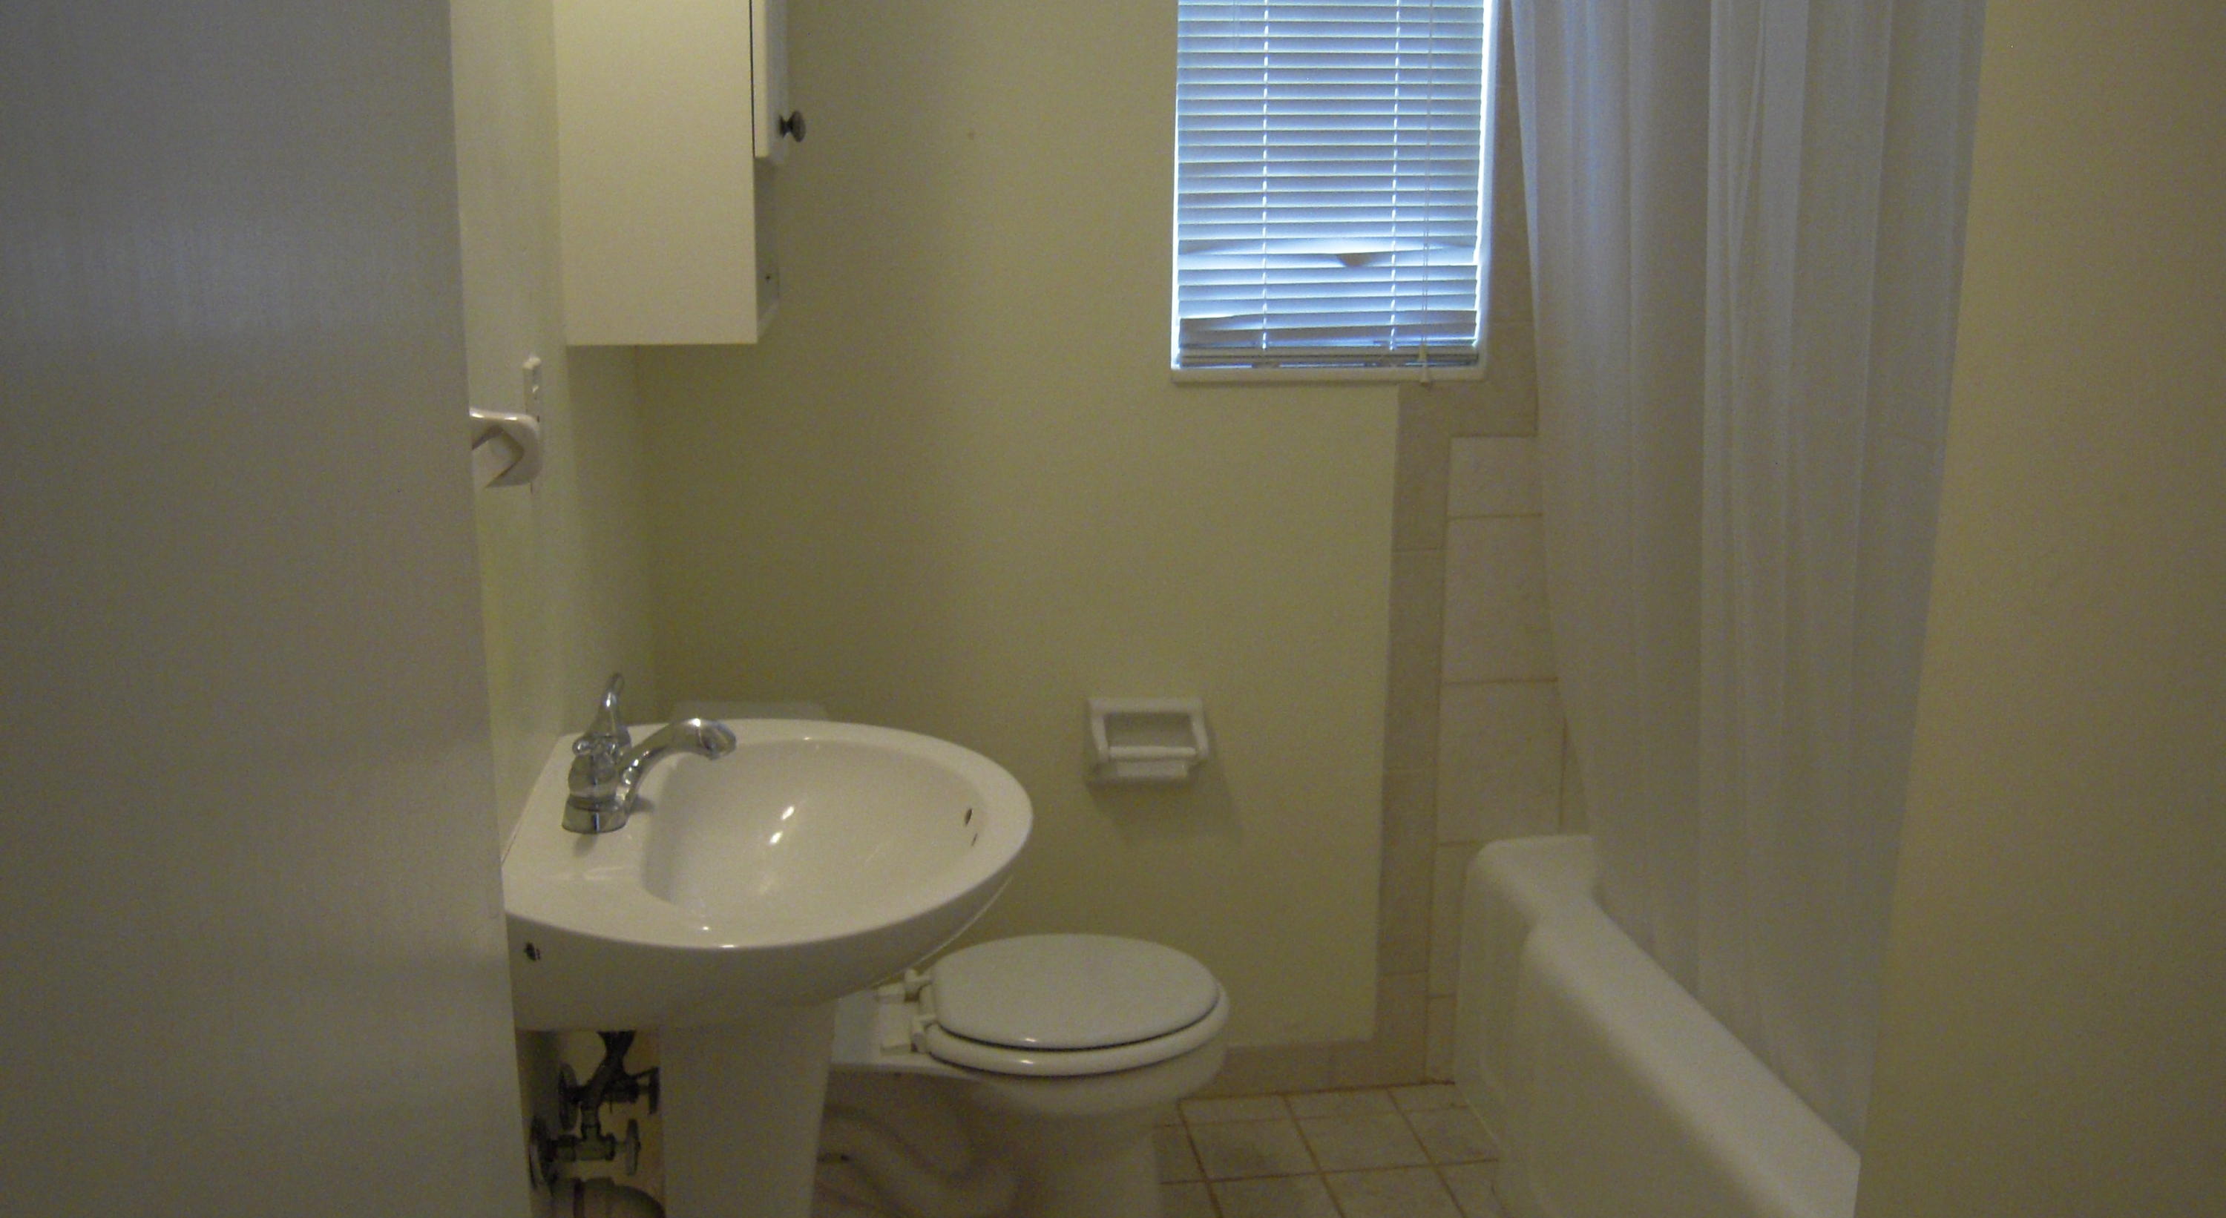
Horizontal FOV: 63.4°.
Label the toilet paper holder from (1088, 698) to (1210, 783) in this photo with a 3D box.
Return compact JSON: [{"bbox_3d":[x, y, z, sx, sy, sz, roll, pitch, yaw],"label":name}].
[{"bbox_3d":[0.054,0.201,2.624,0.171,0.125,0.082,-2,11,-7],"label":"toilet paper holder"}]

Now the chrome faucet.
[{"bbox_3d":[-0.403,0.127,1.583,0.145,0.092,0.233,-2,11,-7],"label":"chrome faucet"}]

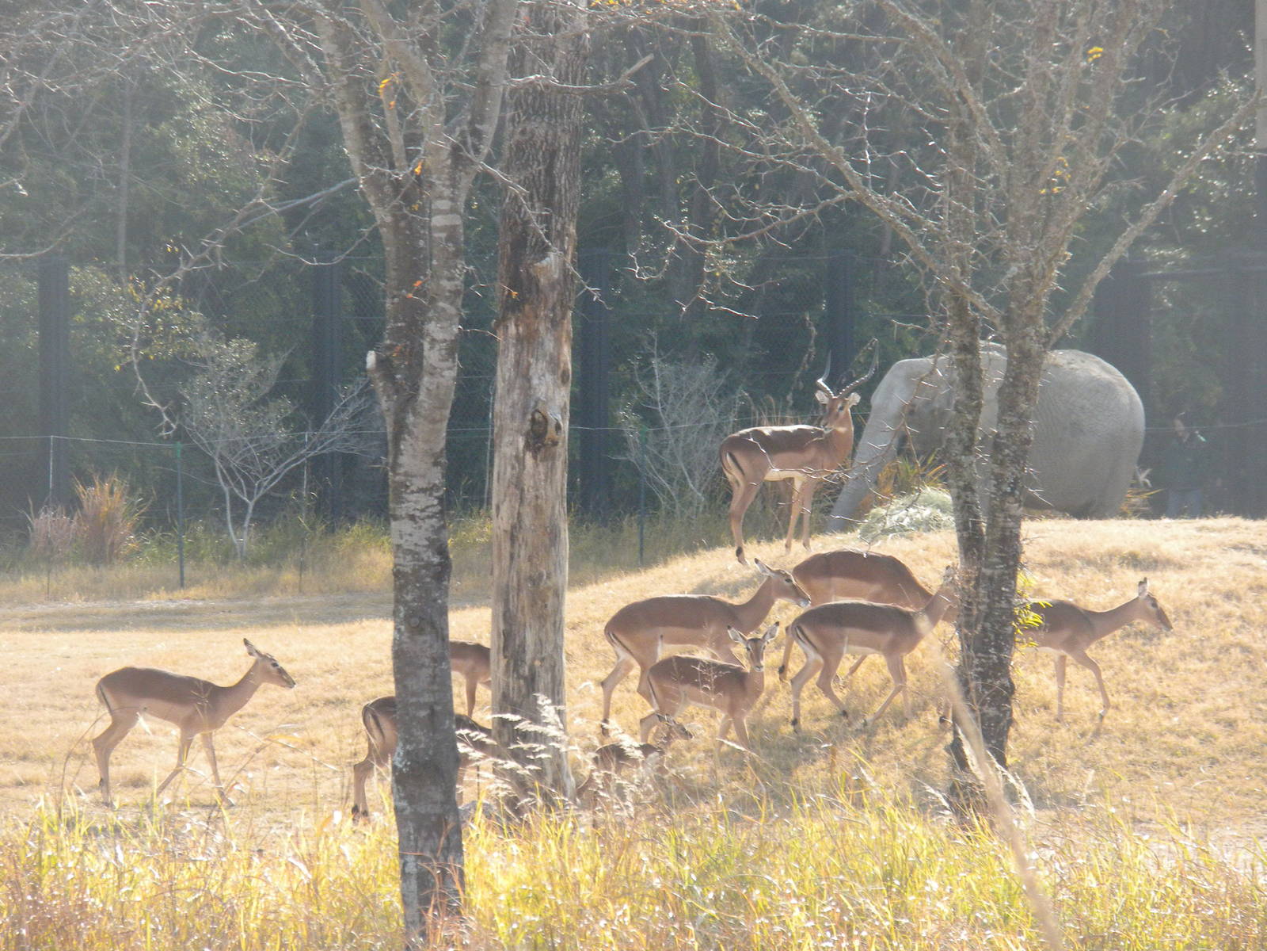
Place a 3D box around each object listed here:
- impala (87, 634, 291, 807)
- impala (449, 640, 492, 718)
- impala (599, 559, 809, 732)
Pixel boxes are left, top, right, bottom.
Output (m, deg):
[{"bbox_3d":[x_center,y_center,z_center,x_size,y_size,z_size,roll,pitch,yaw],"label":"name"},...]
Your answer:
[{"bbox_3d":[-2.825,1.588,56.000,1.280,1.080,0.320,0,2,-12],"label":"impala"},{"bbox_3d":[-1.104,1.496,65.000,1.000,0.880,0.280,0,1,-5],"label":"impala"},{"bbox_3d":[0.466,1.130,57.000,1.340,1.170,0.330,0,2,-10],"label":"impala"}]

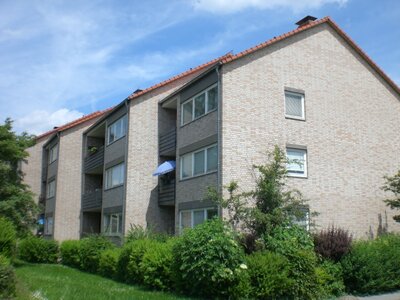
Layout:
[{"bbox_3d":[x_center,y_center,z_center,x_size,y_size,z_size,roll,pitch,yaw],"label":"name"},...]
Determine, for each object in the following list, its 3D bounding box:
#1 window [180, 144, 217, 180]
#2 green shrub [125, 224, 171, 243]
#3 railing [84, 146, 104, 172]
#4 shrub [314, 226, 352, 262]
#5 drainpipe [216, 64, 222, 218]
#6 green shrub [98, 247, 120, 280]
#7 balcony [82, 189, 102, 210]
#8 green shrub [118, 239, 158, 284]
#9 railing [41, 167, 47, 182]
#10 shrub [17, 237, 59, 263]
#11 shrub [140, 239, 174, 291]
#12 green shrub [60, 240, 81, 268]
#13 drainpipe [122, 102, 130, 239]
[{"bbox_3d":[-0.105,0.610,20.573,0.120,1.220,3.650,6,-12,-28],"label":"window"},{"bbox_3d":[-2.112,4.187,18.440,1.850,1.960,1.600,6,-12,-27],"label":"green shrub"},{"bbox_3d":[-7.288,0.757,29.992,0.120,1.100,5.100,6,-12,-27],"label":"railing"},{"bbox_3d":[3.961,3.134,12.974,1.250,1.600,1.200,-3,-11,16],"label":"shrub"},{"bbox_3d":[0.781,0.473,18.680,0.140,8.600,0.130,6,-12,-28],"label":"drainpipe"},{"bbox_3d":[-3.519,4.370,17.077,0.870,1.070,0.900,6,-12,-27],"label":"green shrub"},{"bbox_3d":[-7.307,3.409,29.486,0.120,1.100,5.100,6,-12,-27],"label":"balcony"},{"bbox_3d":[-1.874,3.355,13.390,1.350,1.350,1.250,1,-10,-8],"label":"green shrub"},{"bbox_3d":[-13.086,2.039,36.878,0.100,1.100,2.400,6,-12,-28],"label":"railing"},{"bbox_3d":[-8.723,5.471,23.970,2.000,1.420,1.500,6,-12,-27],"label":"shrub"},{"bbox_3d":[-1.268,3.443,13.282,1.100,1.500,1.150,0,-11,0],"label":"shrub"},{"bbox_3d":[-5.579,4.457,18.924,1.000,1.200,1.000,3,-11,-16],"label":"green shrub"},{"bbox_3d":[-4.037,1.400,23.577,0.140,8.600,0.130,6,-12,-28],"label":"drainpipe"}]

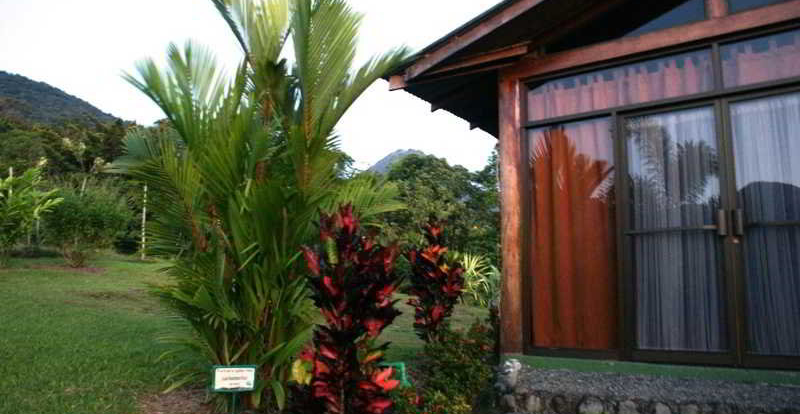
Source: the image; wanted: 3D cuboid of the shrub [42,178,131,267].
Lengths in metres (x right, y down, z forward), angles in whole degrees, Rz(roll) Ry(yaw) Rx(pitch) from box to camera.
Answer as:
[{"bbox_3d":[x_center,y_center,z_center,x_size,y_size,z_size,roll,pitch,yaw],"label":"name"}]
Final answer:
[{"bbox_3d":[-6.507,0.317,12.512,1.623,1.837,1.623,5,-9,-27],"label":"shrub"}]

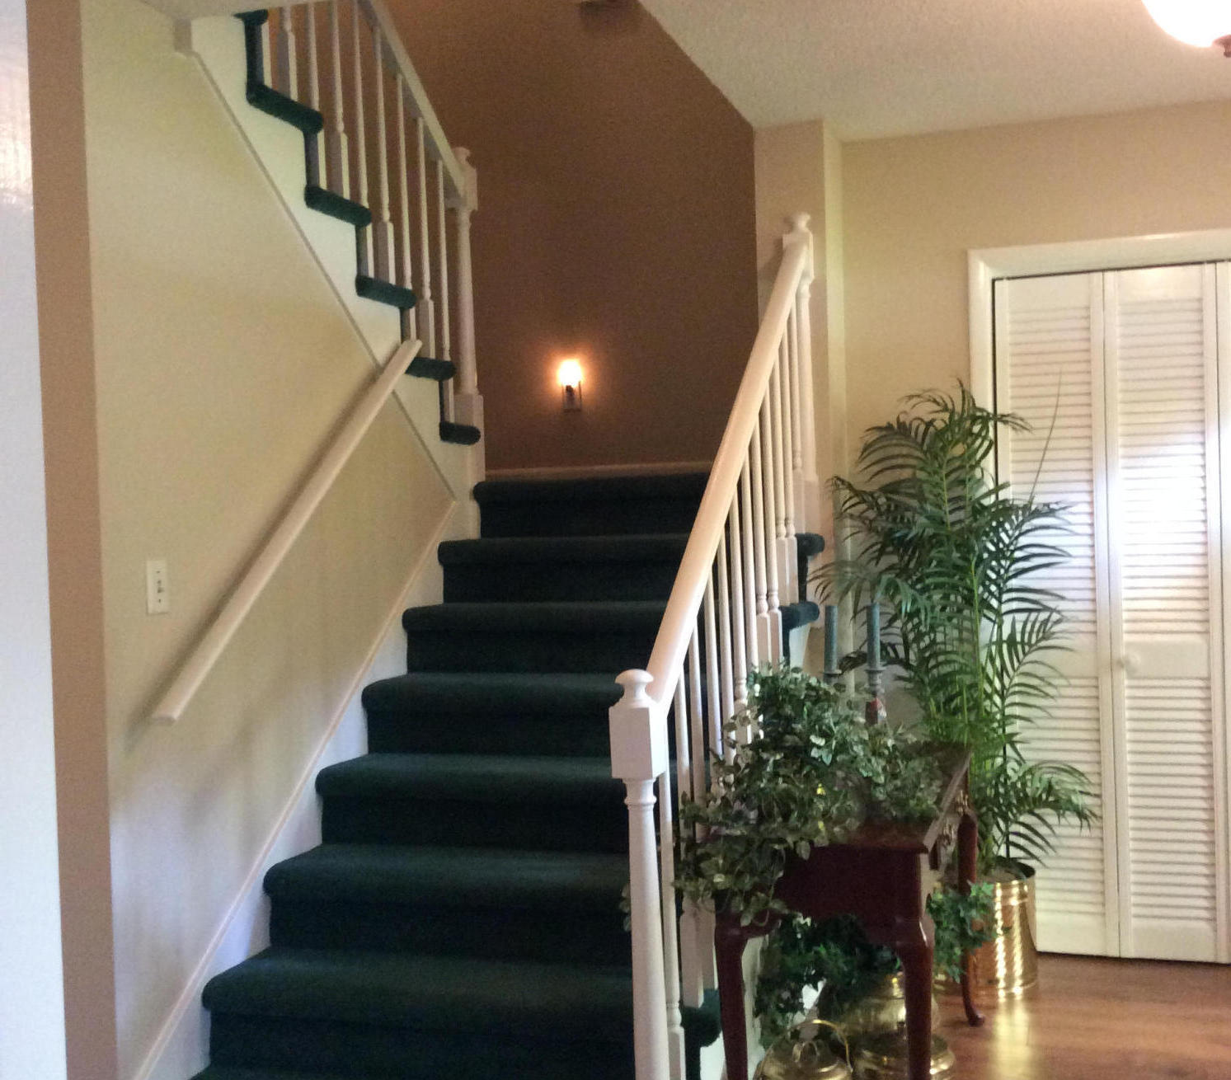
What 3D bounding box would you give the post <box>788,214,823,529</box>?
[{"bbox_3d":[0.545,-0.481,4.581,0.080,0.936,0.080,-1,1,17],"label":"post"}]

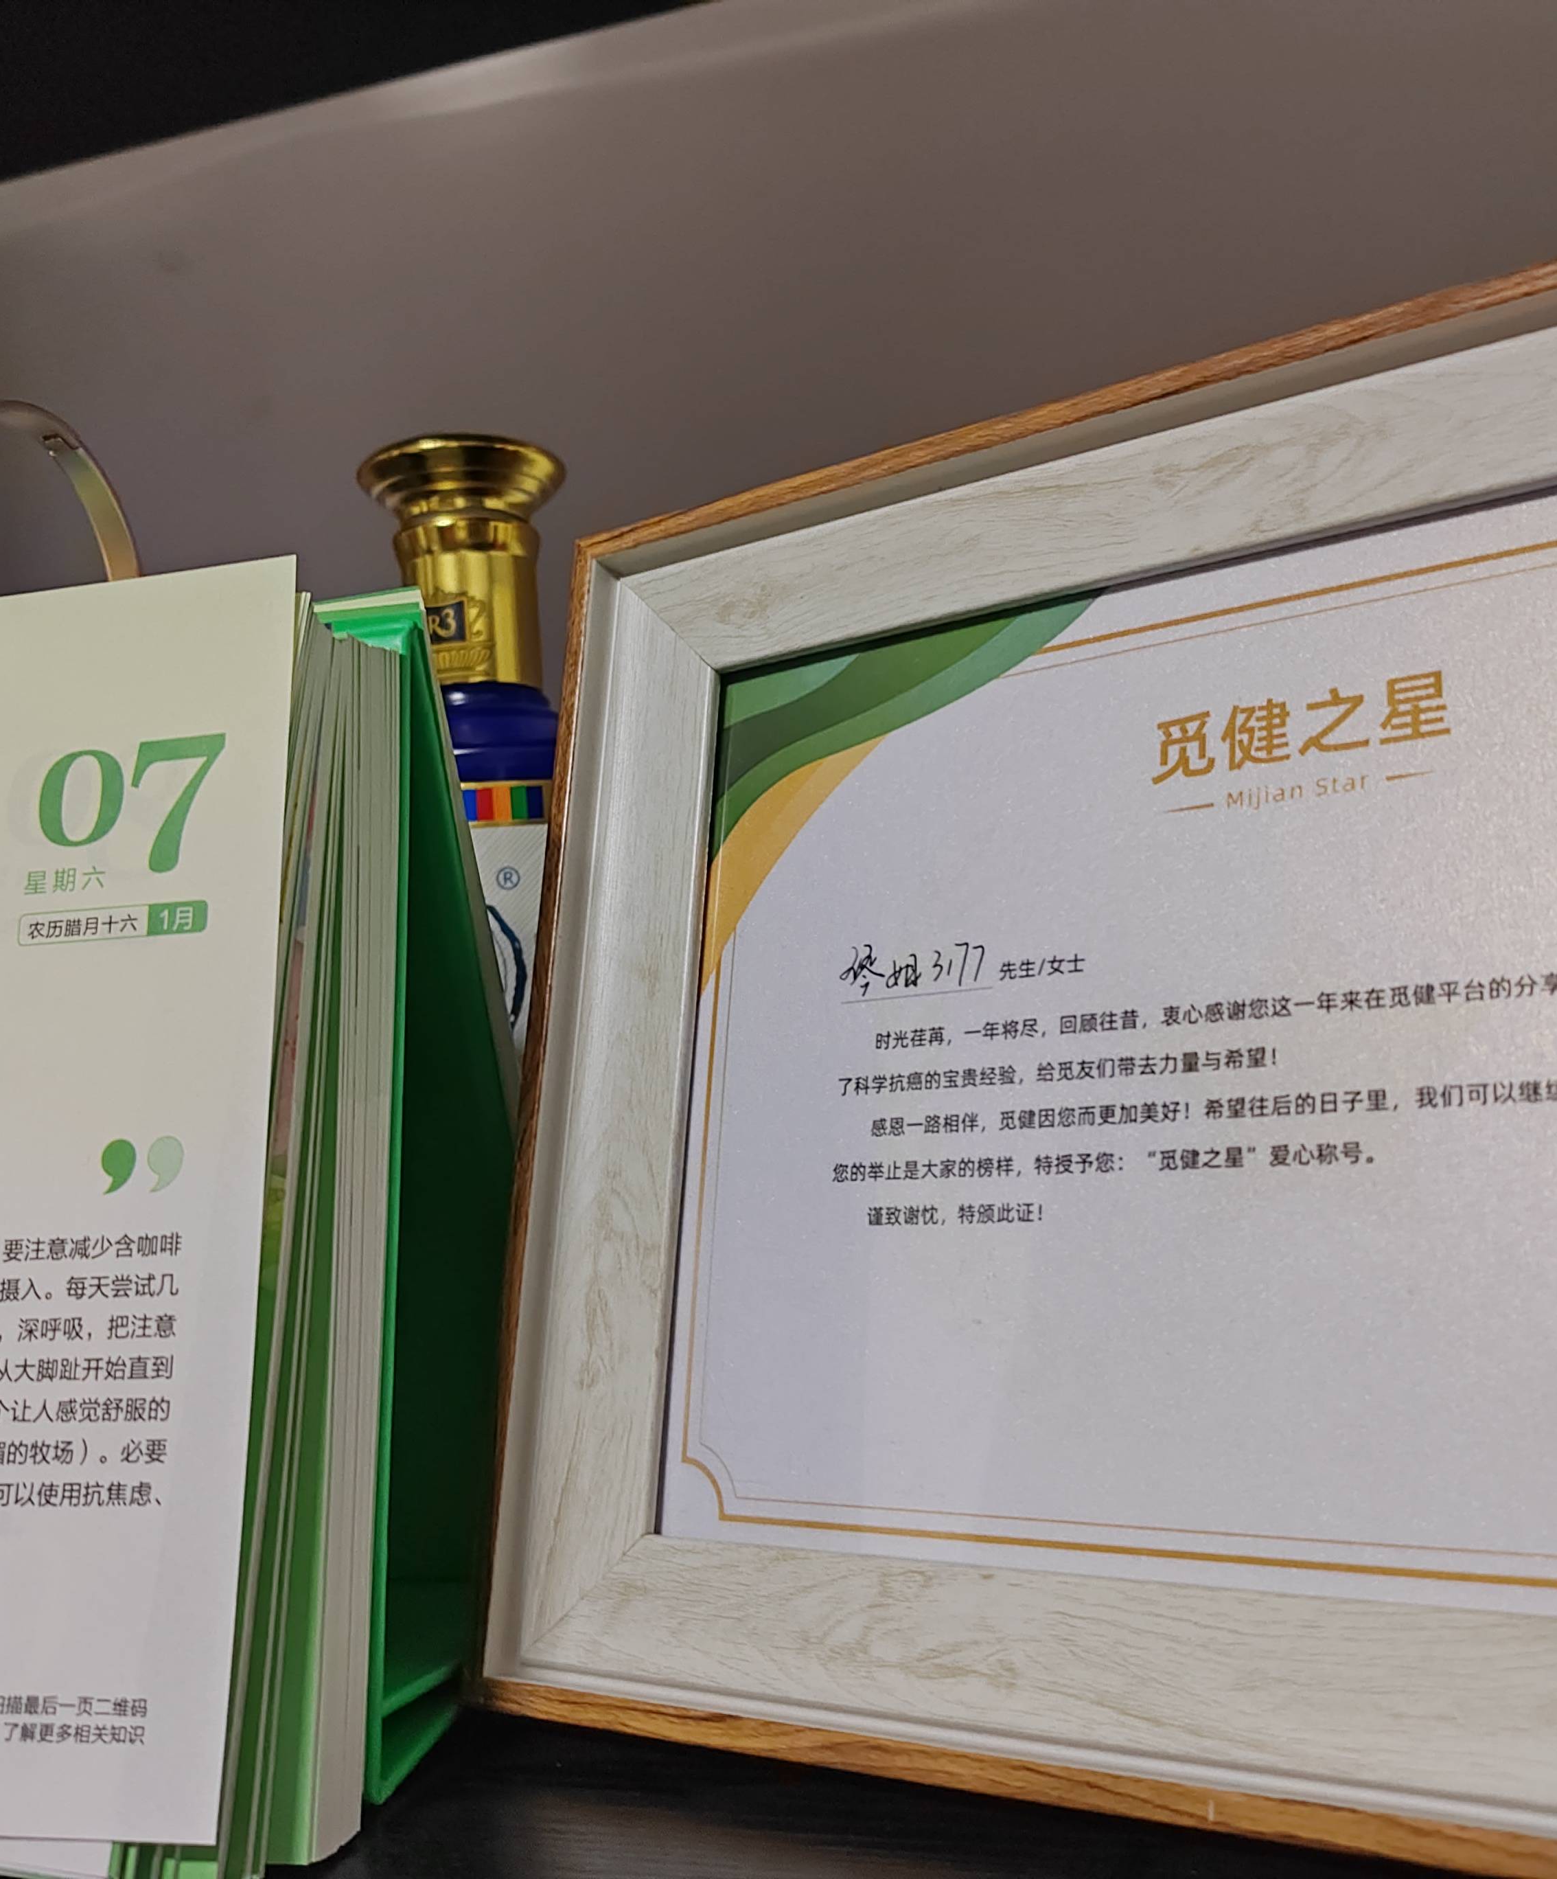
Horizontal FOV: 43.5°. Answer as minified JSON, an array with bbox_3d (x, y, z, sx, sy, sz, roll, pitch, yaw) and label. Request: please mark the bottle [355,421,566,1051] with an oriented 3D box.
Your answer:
[{"bbox_3d":[-0.069,0.007,0.476,0.066,0.251,0.066,-5,-4,15],"label":"bottle"}]

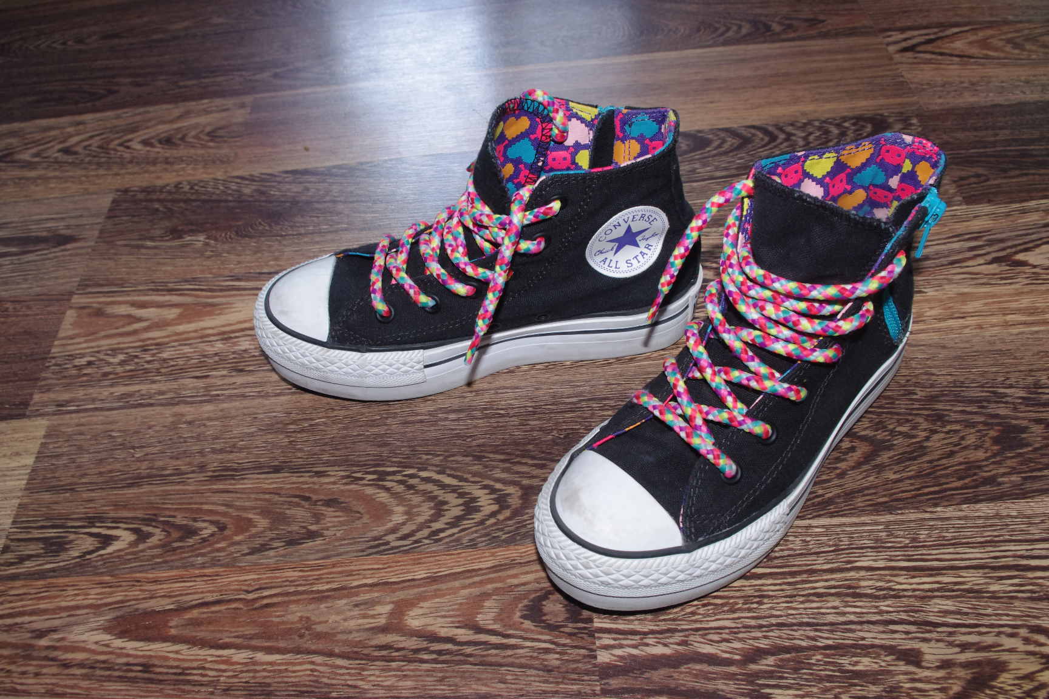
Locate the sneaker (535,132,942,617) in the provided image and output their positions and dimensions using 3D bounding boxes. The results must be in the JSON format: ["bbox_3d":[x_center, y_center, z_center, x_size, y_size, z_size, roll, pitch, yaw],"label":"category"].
[{"bbox_3d":[0.099,0.001,0.373,0.241,0.147,0.089,-37,56,-23],"label":"sneaker"}]

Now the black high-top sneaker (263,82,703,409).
[{"bbox_3d":[-0.030,-0.056,0.434,0.241,0.147,0.089,-6,50,1],"label":"black high-top sneaker"}]

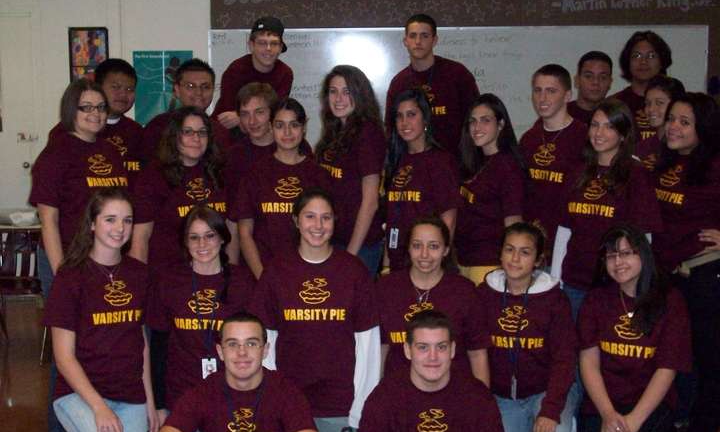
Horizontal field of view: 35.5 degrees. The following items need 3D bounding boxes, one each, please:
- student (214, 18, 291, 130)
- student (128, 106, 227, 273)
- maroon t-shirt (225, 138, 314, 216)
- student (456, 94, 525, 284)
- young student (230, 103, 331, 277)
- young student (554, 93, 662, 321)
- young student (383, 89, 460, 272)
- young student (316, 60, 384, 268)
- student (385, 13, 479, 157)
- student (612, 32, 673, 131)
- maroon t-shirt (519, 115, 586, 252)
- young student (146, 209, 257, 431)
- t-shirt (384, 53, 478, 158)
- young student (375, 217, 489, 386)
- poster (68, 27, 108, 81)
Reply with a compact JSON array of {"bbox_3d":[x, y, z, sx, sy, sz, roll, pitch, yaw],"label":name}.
[{"bbox_3d":[-0.497,-0.220,5.517,0.540,1.498,0.550,-1,7,-8],"label":"student"},{"bbox_3d":[-0.767,0.291,4.983,0.480,1.545,0.320,-2,5,-22],"label":"student"},{"bbox_3d":[-0.410,-0.011,5.150,0.460,0.670,0.280,-1,5,-8],"label":"maroon t-shirt"},{"bbox_3d":[0.575,0.261,4.964,0.300,1.587,0.420,-4,6,-35],"label":"student"},{"bbox_3d":[-0.342,0.266,5.044,0.450,1.579,0.300,-1,5,-10],"label":"young student"},{"bbox_3d":[1.061,0.265,4.855,0.480,1.538,0.330,6,9,38],"label":"young student"},{"bbox_3d":[0.271,0.231,4.971,0.440,1.580,0.310,7,10,43],"label":"young student"},{"bbox_3d":[-0.023,0.187,4.915,0.320,1.684,0.440,-6,9,-38],"label":"young student"},{"bbox_3d":[0.374,-0.223,5.918,0.500,1.680,0.320,1,5,14],"label":"student"},{"bbox_3d":[1.384,0.018,5.549,0.520,1.846,0.320,2,8,14],"label":"student"},{"bbox_3d":[0.862,-0.098,5.009,0.480,0.680,0.280,6,10,40],"label":"maroon t-shirt"},{"bbox_3d":[-0.631,0.529,4.546,0.470,1.138,0.580,-1,5,-8],"label":"young student"},{"bbox_3d":[0.368,-0.462,5.708,0.510,0.700,0.280,2,8,18],"label":"t-shirt"},{"bbox_3d":[0.289,0.553,4.464,0.480,1.090,0.580,1,5,15],"label":"young student"},{"bbox_3d":[-1.929,-1.129,8.000,0.285,0.430,0.020,0,5,0],"label":"poster"}]

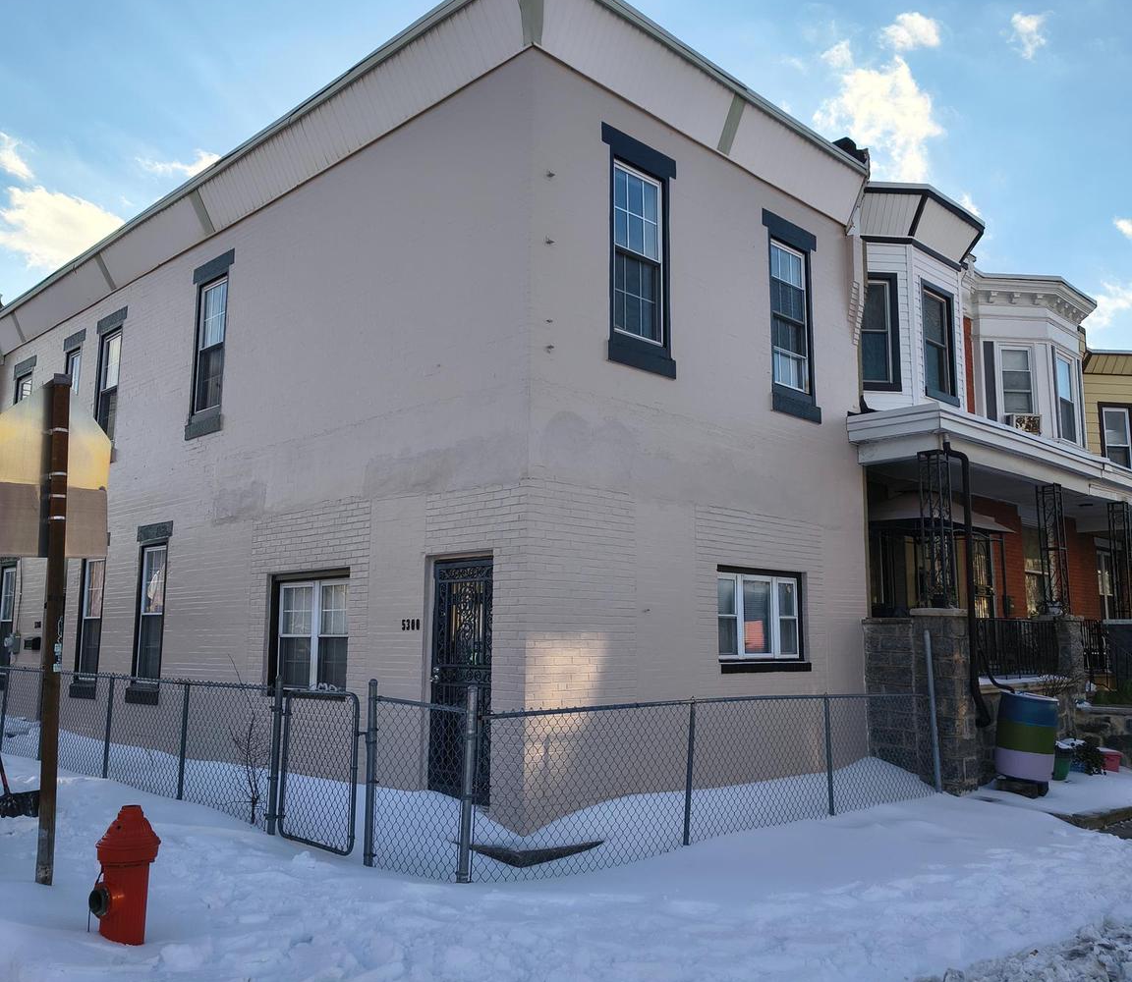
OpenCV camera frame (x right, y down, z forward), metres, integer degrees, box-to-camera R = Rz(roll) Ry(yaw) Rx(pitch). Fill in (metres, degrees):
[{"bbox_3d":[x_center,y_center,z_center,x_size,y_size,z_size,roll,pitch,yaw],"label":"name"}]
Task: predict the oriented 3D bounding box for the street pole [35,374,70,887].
[{"bbox_3d":[-3.060,0.781,6.251,0.086,3.003,0.086,2,-9,-25],"label":"street pole"}]

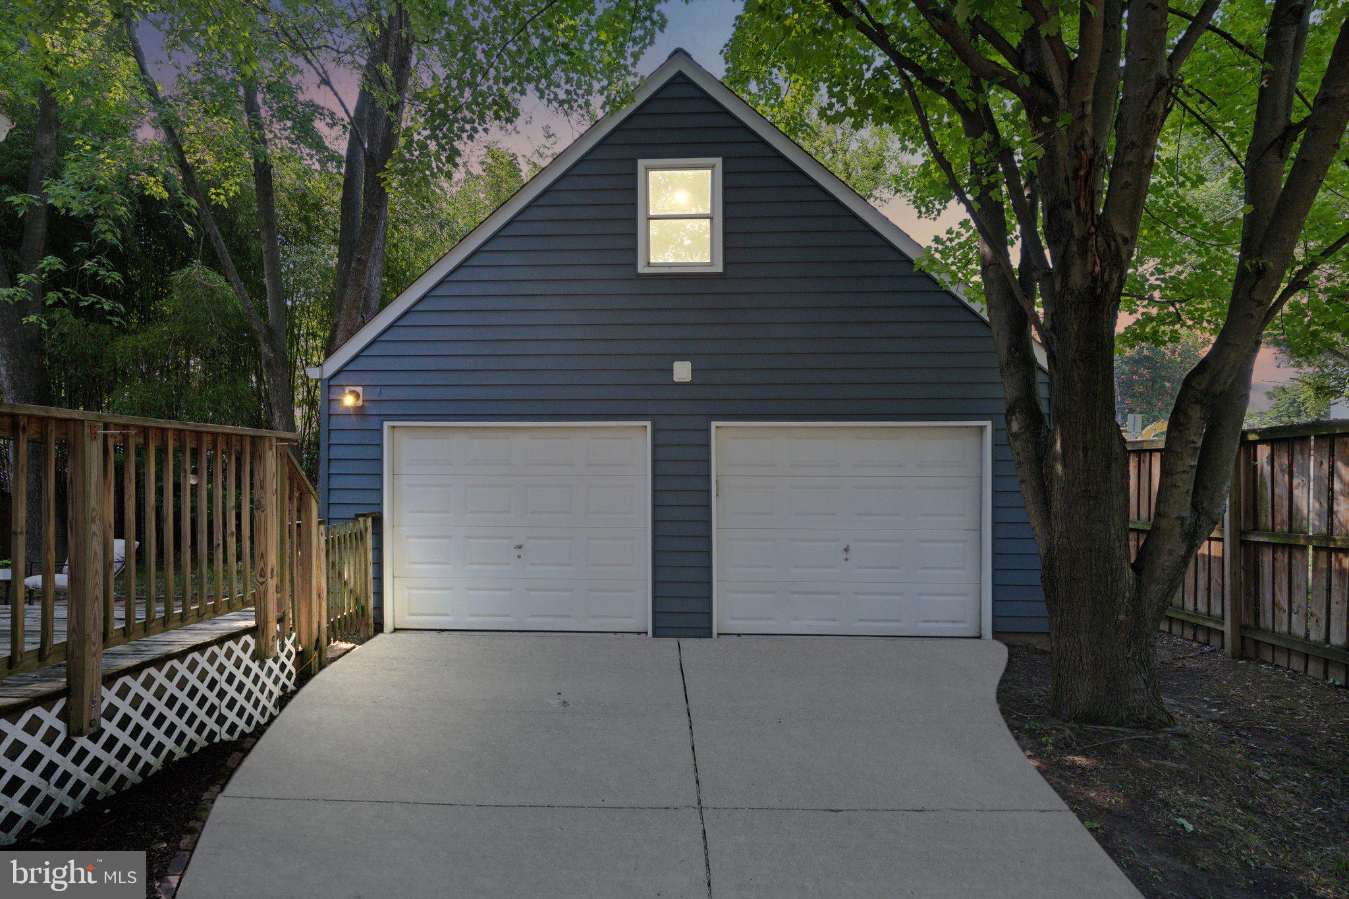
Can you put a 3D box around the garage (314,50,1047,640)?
[{"bbox_3d":[0.217,-1.067,10.145,7.600,5.900,7.100,0,0,3],"label":"garage"}]

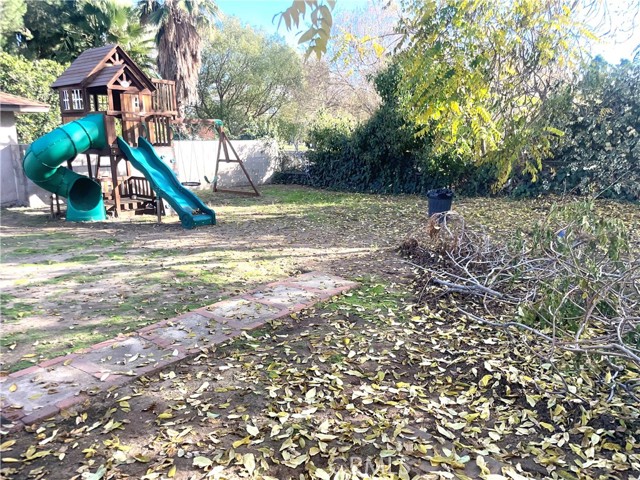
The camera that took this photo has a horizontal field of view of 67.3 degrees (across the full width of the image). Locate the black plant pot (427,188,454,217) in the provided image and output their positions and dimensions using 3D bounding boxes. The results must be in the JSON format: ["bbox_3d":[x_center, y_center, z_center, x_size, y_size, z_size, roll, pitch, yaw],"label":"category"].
[{"bbox_3d":[2.400,-0.722,9.675,0.530,0.670,0.530,0,12,0],"label":"black plant pot"}]

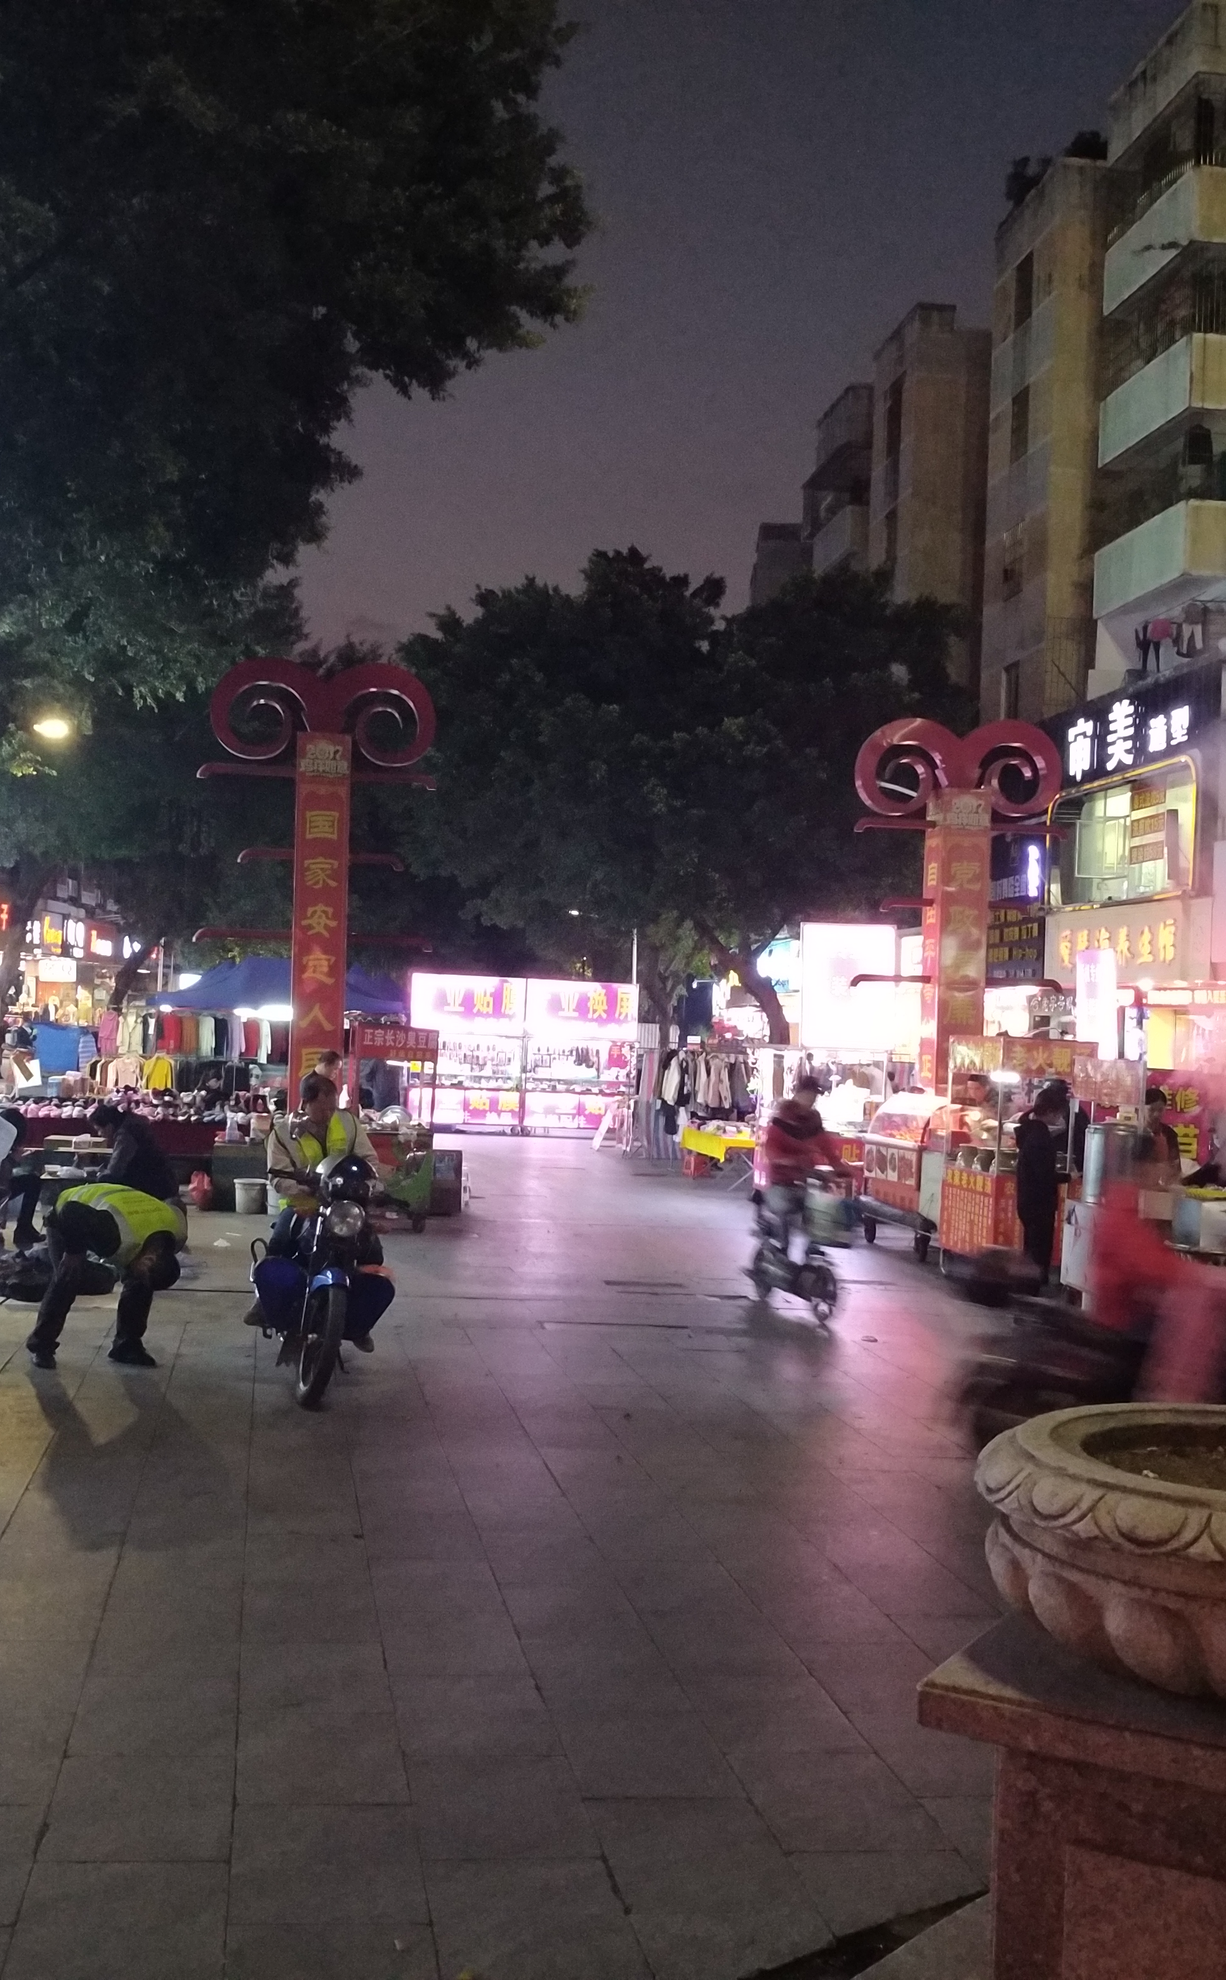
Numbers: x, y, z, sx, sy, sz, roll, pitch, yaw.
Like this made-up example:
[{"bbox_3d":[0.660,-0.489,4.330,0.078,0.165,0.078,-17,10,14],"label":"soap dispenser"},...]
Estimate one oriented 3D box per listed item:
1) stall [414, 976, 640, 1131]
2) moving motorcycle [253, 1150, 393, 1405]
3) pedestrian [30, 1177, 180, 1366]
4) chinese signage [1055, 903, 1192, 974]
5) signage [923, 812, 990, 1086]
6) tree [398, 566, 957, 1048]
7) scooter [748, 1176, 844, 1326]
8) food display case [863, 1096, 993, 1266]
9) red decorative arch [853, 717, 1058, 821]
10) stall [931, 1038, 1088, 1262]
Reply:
[{"bbox_3d":[-1.652,1.118,35.889,3.950,2.620,1.200,3,-1,-11],"label":"stall"},{"bbox_3d":[-1.470,1.390,10.100,0.750,1.100,1.930,2,0,-16],"label":"moving motorcycle"},{"bbox_3d":[-2.461,1.398,10.107,0.720,0.920,0.720,3,-1,-20],"label":"pedestrian"},{"bbox_3d":[7.469,-0.703,30.500,0.220,1.080,5.000,3,-1,-9],"label":"chinese signage"},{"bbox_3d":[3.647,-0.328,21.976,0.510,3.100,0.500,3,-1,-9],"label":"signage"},{"bbox_3d":[1.140,-2.230,32.000,8.800,9.200,8.500,2,0,0],"label":"tree"},{"bbox_3d":[1.250,1.645,13.826,0.580,1.000,1.520,3,-1,-18],"label":"scooter"},{"bbox_3d":[2.840,1.630,18.150,0.750,1.420,1.650,2,0,-11],"label":"food display case"},{"bbox_3d":[3.669,-2.358,22.000,2.200,1.070,0.420,3,-1,-9],"label":"red decorative arch"},{"bbox_3d":[3.250,1.380,16.840,0.820,1.930,1.150,2,0,-15],"label":"stall"}]

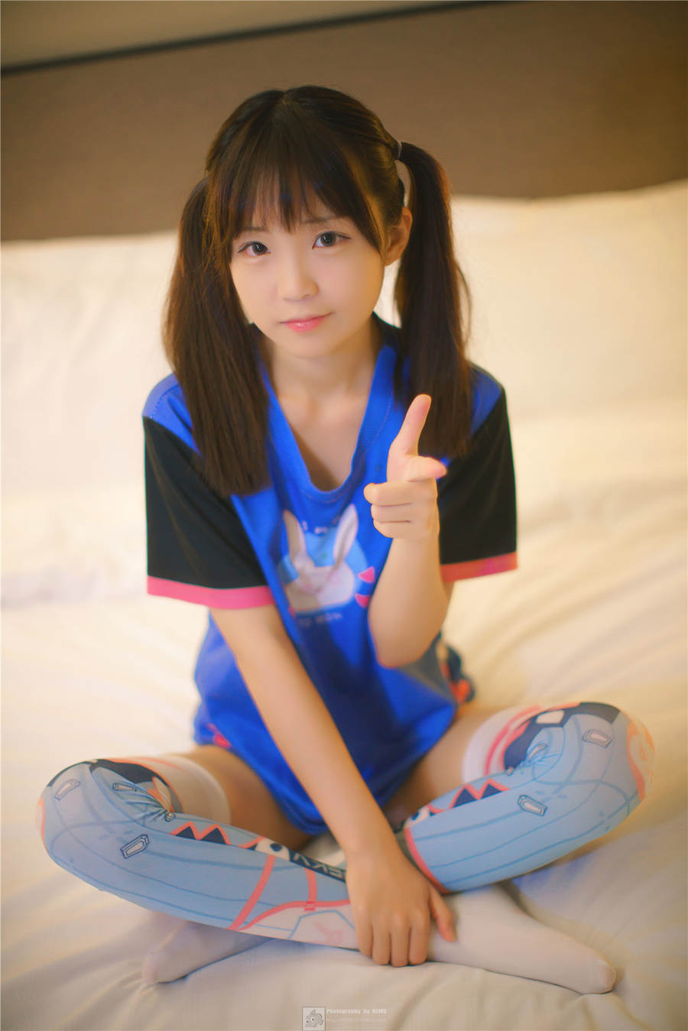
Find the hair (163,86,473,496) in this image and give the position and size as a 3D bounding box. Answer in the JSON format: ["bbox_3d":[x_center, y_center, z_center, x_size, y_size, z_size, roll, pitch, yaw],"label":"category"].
[{"bbox_3d":[-0.022,-0.220,1.361,0.271,0.363,0.225,-2,16,11],"label":"hair"}]

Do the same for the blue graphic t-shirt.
[{"bbox_3d":[-0.006,0.058,1.462,0.380,0.506,0.270,-6,16,-3],"label":"blue graphic t-shirt"}]

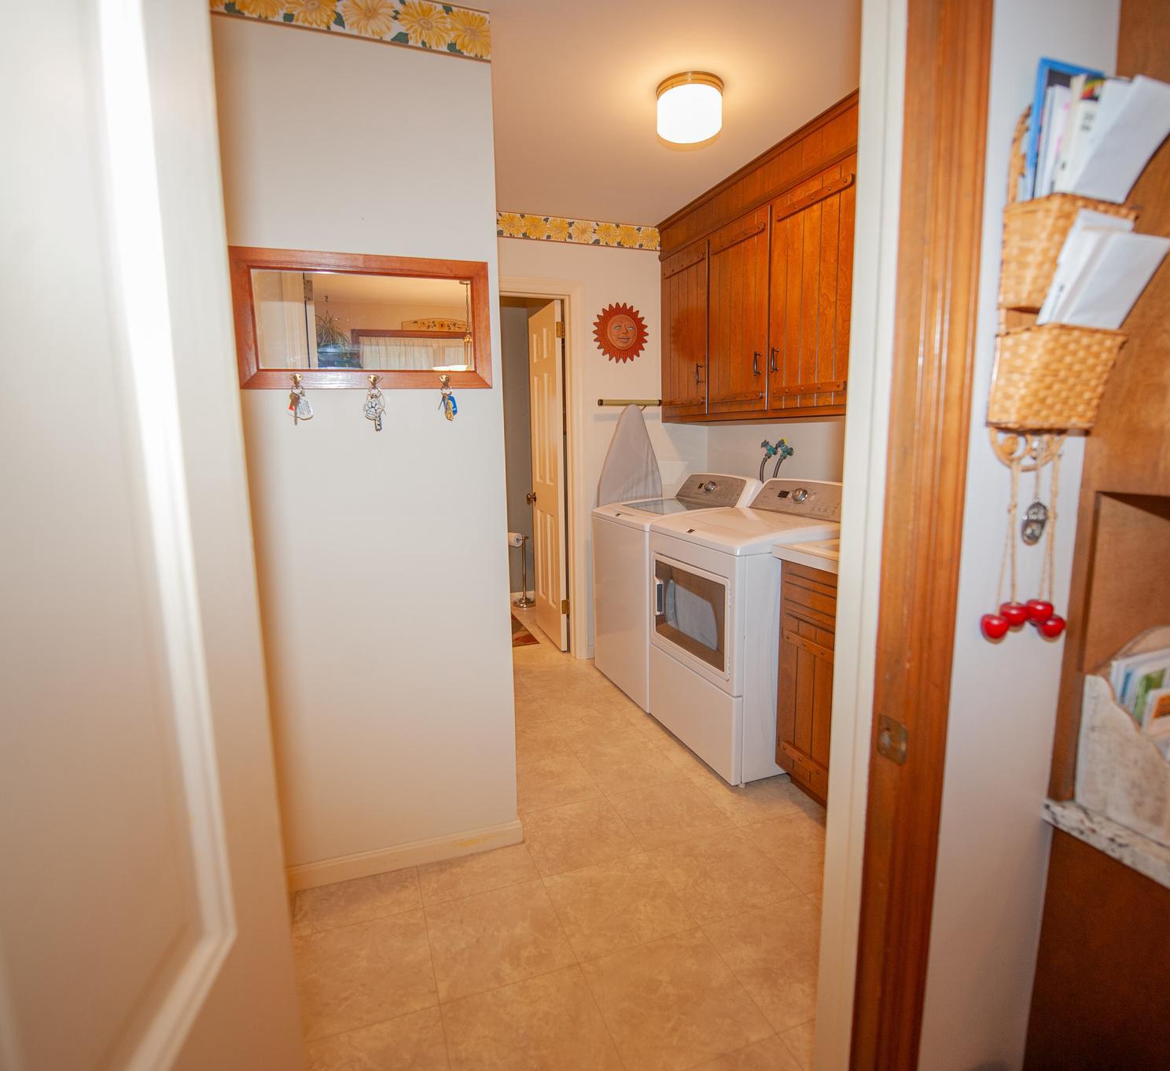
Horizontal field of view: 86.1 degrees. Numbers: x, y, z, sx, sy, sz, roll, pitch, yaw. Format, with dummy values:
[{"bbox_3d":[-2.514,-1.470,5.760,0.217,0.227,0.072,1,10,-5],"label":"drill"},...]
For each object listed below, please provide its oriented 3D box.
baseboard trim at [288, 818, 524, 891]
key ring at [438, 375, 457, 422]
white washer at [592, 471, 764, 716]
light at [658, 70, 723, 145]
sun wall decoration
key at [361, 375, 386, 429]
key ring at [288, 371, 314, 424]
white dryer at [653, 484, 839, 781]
[{"bbox_3d":[-0.549,0.989,1.912,0.759,0.082,0.018,-4,9,-20],"label":"baseboard trim"},{"bbox_3d":[-0.382,-0.384,1.743,0.052,0.134,0.035,-4,9,-20],"label":"key ring"},{"bbox_3d":[0.478,0.251,3.275,0.655,1.080,0.690,-4,9,-19],"label":"white washer"},{"bbox_3d":[0.359,-1.452,2.133,0.225,0.120,0.225,-1,9,0],"label":"light"},{"bbox_3d":[0.199,-1.124,3.480,0.320,0.320,0.040,-4,9,-20],"label":"sun wall decoration"},{"bbox_3d":[-0.571,-0.357,1.690,0.060,0.145,0.028,-4,8,-20],"label":"key"},{"bbox_3d":[-0.738,-0.353,1.620,0.058,0.134,0.035,-4,8,-19],"label":"key ring"},{"bbox_3d":[0.748,0.338,2.643,0.700,1.080,0.705,-4,9,-20],"label":"white dryer"}]

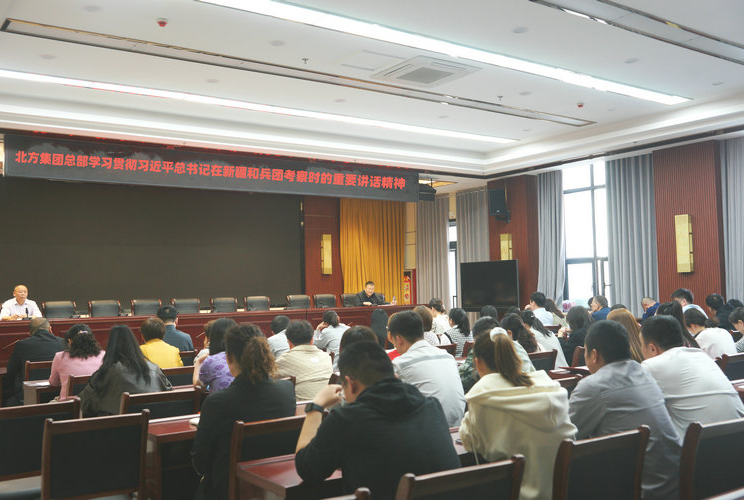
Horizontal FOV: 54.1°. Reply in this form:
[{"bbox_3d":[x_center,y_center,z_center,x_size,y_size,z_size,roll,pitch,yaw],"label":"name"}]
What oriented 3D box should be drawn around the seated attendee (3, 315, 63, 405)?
[{"bbox_3d":[-2.903,1.229,6.304,0.520,1.295,0.750,1,-3,-34],"label":"seated attendee"}]

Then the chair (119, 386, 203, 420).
[{"bbox_3d":[-1.329,1.286,4.356,0.460,0.940,0.540,1,-3,-34],"label":"chair"}]

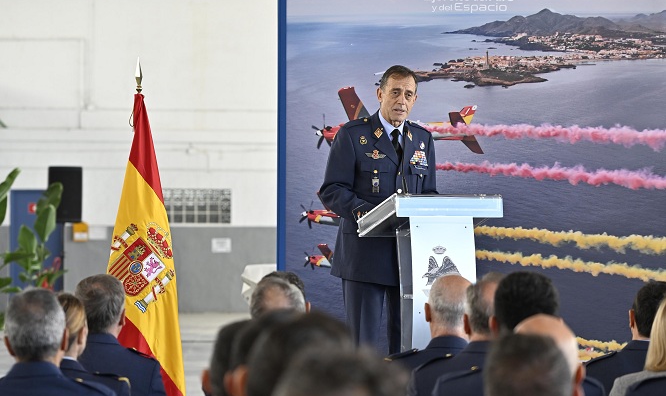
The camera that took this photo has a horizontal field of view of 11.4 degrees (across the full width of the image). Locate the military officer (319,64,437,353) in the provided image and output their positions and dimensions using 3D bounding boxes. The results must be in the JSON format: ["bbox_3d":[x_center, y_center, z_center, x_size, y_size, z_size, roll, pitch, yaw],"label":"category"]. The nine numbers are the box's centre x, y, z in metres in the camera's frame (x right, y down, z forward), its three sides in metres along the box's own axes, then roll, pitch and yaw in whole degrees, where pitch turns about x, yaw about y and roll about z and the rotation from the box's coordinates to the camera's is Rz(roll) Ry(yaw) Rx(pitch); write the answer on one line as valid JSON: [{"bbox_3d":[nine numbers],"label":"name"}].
[{"bbox_3d":[0.200,0.295,14.650,0.560,1.760,0.430,0,0,-25],"label":"military officer"}]

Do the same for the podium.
[{"bbox_3d":[0.417,0.580,14.250,0.510,1.190,0.420,0,0,-25],"label":"podium"}]

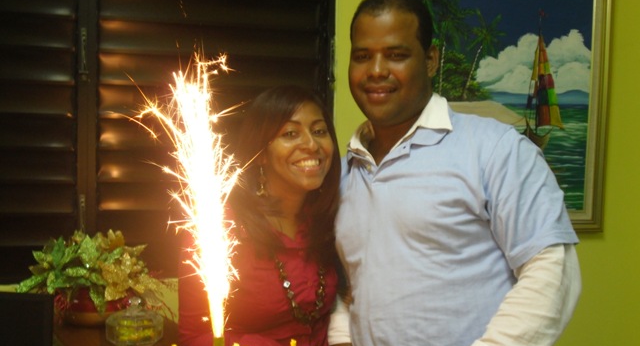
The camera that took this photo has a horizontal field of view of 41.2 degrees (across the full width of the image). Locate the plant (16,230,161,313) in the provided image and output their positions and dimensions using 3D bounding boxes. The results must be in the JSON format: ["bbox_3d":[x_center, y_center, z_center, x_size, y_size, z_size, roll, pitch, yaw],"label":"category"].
[{"bbox_3d":[-0.576,0.263,2.150,0.375,0.235,0.310,0,2,-17],"label":"plant"}]

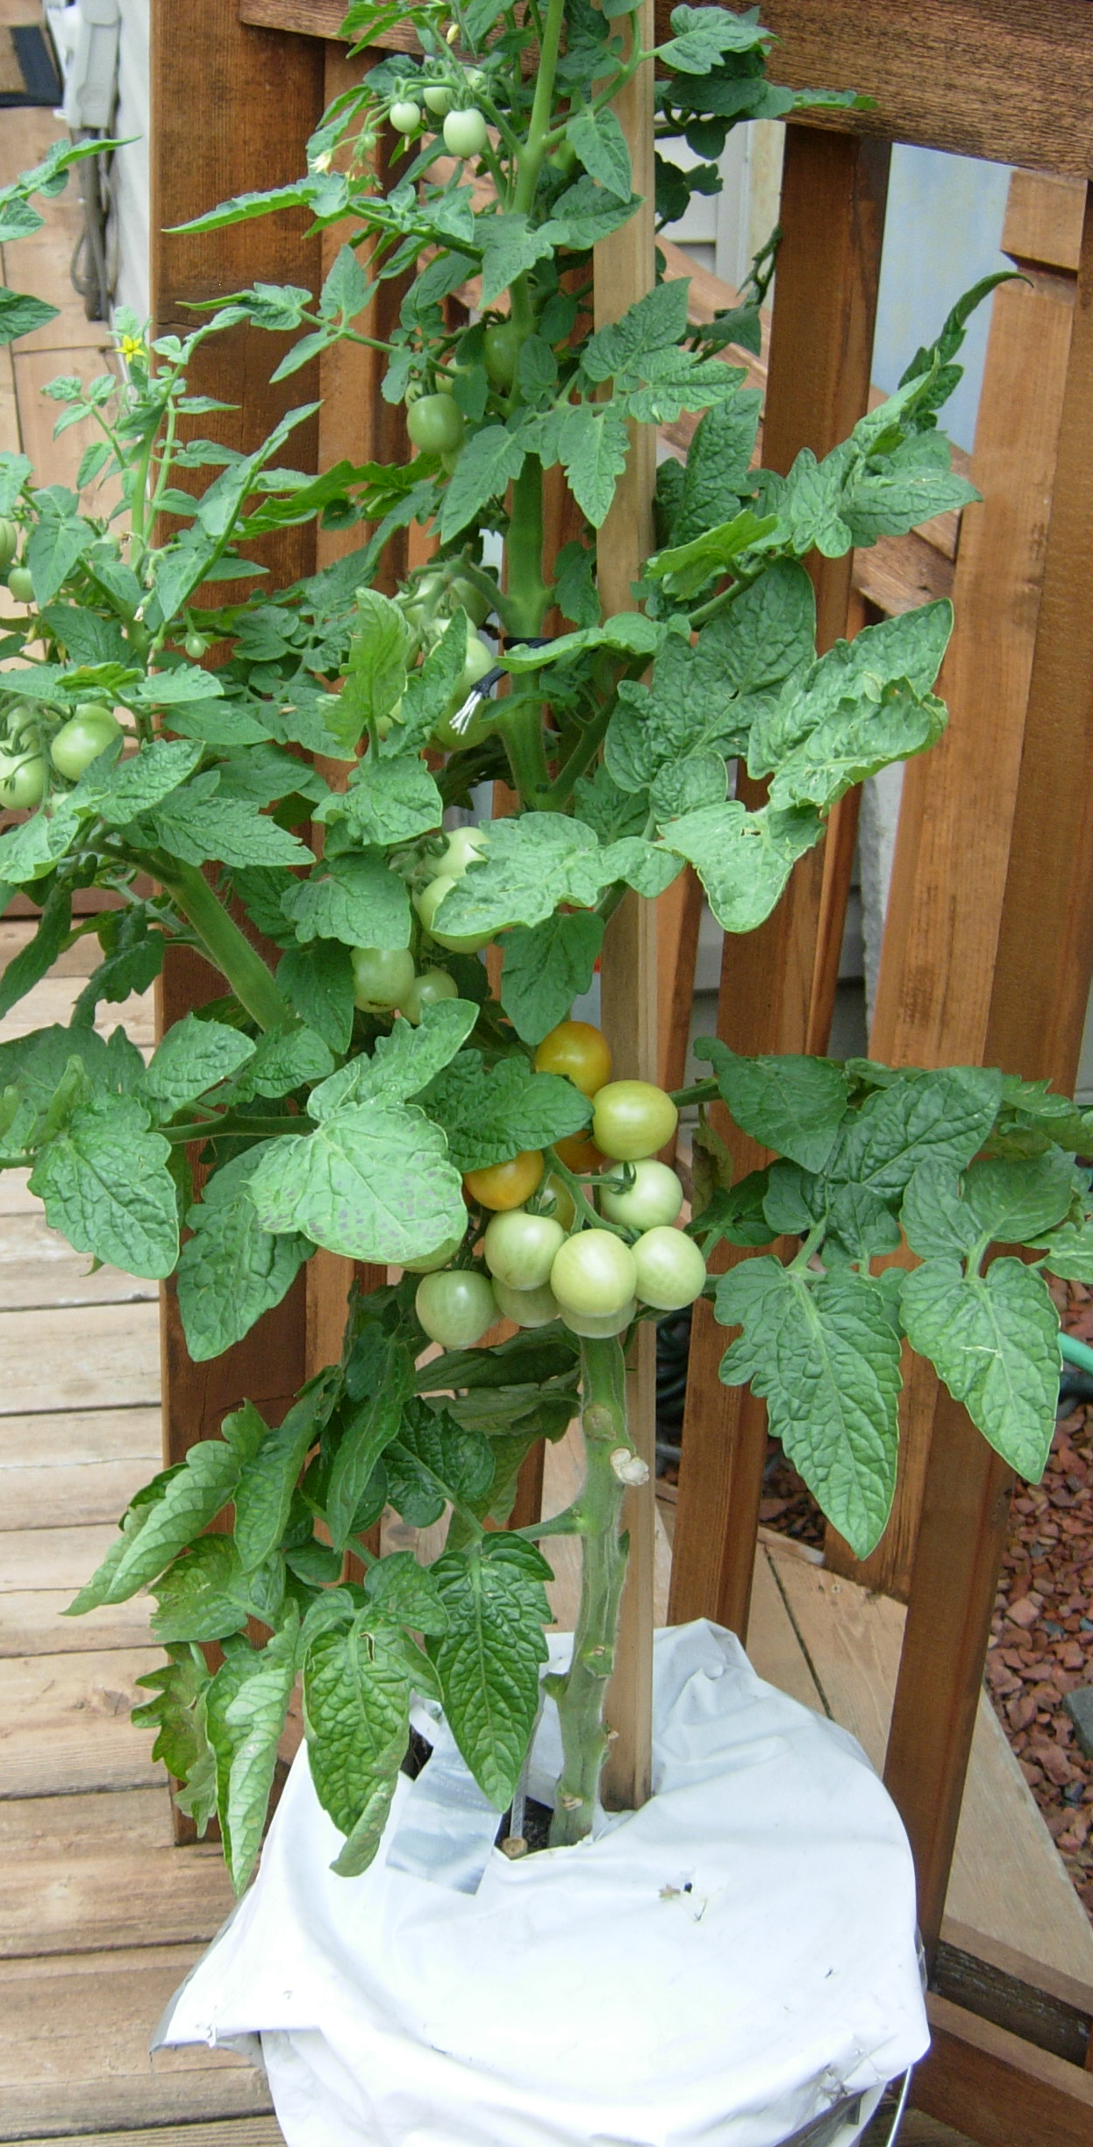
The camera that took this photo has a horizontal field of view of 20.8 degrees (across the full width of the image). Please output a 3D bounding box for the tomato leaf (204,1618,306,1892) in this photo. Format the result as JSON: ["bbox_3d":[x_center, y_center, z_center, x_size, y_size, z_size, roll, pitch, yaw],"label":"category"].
[{"bbox_3d":[-0.128,0.301,1.310,0.035,0.115,0.028,7,-1,0],"label":"tomato leaf"}]

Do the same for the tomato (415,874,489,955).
[{"bbox_3d":[-0.034,-0.061,1.150,0.031,0.031,0.031,3,29,0],"label":"tomato"}]

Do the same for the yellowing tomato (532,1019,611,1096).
[{"bbox_3d":[0.012,-0.006,1.280,0.033,0.033,0.033,3,29,0],"label":"yellowing tomato"}]

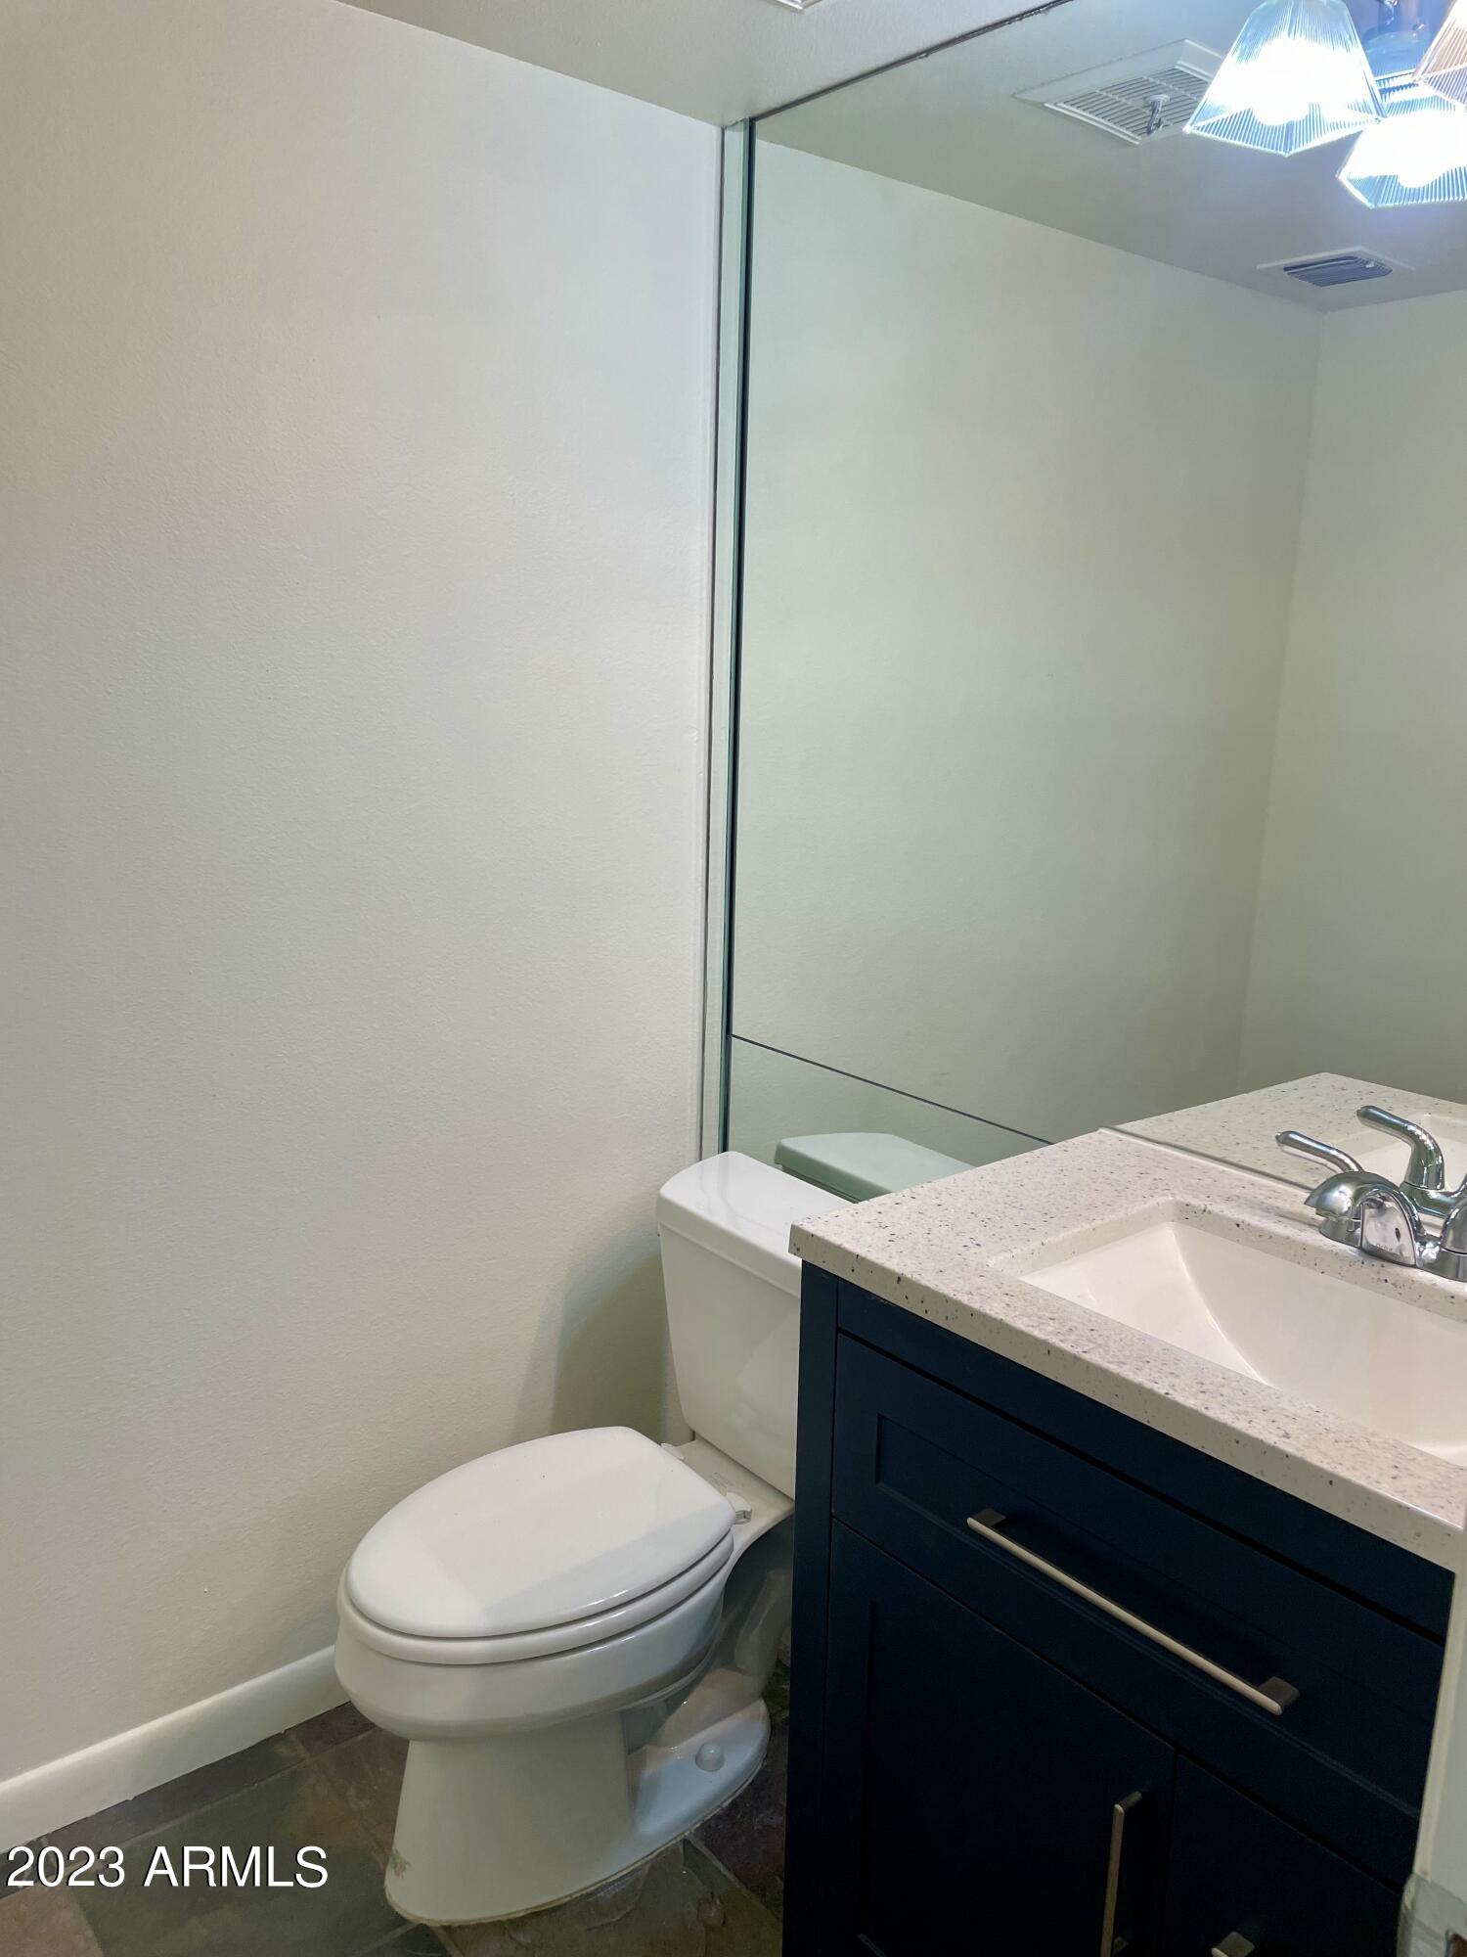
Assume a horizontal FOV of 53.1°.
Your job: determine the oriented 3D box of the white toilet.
[{"bbox_3d":[-0.148,0.692,1.833,0.722,0.735,0.458,-8,16,-38],"label":"white toilet"}]

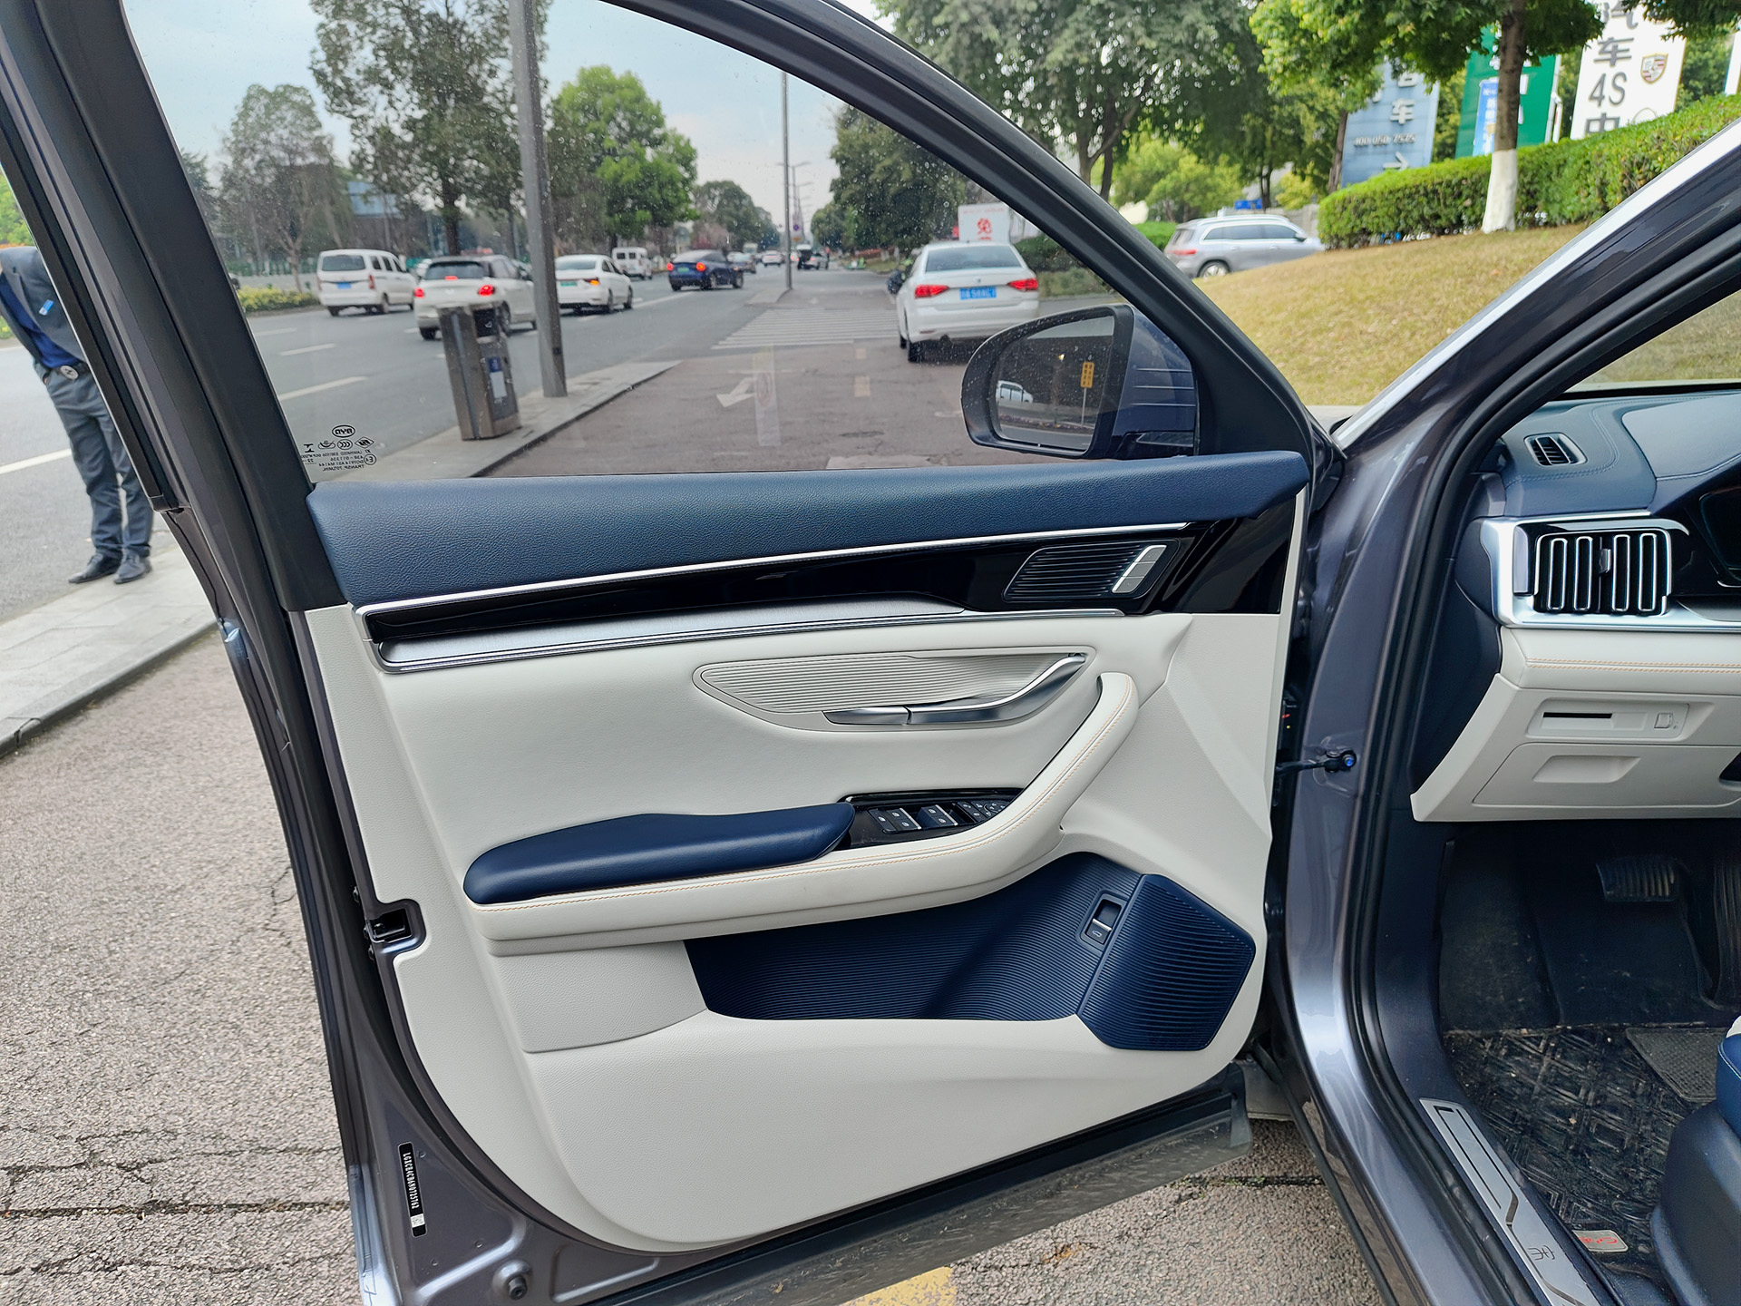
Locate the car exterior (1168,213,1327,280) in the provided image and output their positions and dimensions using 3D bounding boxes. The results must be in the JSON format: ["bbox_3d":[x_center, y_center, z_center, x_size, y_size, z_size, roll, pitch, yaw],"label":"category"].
[{"bbox_3d":[9.225,-9.284,28.034,4.630,1.670,1.840,-1,19,1],"label":"car exterior"}]

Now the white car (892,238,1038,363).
[{"bbox_3d":[1.327,-5.151,17.497,1.780,1.480,4.580,-2,19,-1],"label":"white car"}]

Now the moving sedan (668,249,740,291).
[{"bbox_3d":[-6.971,-16.260,51.287,1.860,1.570,4.500,4,19,15],"label":"moving sedan"}]

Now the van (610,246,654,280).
[{"bbox_3d":[-14.674,-24.144,74.817,1.720,1.950,4.400,-1,19,0],"label":"van"}]

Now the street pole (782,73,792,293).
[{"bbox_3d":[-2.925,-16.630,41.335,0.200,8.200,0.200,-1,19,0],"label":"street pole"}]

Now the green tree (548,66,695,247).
[{"bbox_3d":[-17.505,-33.922,85.522,9.360,13.550,9.360,-1,19,0],"label":"green tree"}]

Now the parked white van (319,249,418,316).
[{"bbox_3d":[-15.562,-11.571,37.582,1.680,1.930,4.350,-2,19,-3],"label":"parked white van"}]

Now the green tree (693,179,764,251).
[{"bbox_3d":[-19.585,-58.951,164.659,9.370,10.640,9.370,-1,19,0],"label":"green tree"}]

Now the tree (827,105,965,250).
[{"bbox_3d":[1.853,-31.391,80.194,8.840,10.900,8.470,-1,19,0],"label":"tree"}]

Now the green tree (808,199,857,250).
[{"bbox_3d":[-5.001,-54.532,155.708,6.530,7.130,6.530,-1,19,0],"label":"green tree"}]

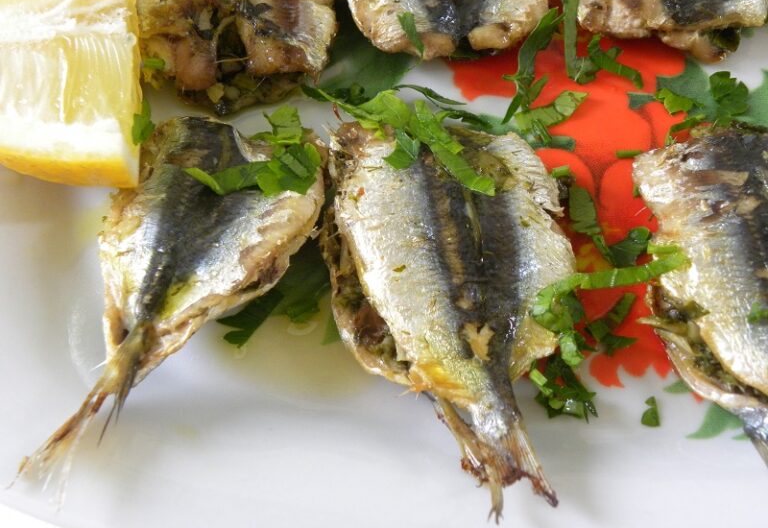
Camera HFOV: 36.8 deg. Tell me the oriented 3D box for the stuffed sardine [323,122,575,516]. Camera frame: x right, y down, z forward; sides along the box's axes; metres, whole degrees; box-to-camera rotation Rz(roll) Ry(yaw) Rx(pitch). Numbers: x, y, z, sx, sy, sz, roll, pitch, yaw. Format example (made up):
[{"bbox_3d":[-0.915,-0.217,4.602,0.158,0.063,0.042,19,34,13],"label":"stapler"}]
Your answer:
[{"bbox_3d":[0.019,0.009,0.301,0.065,0.025,0.115,-6,54,-5],"label":"stuffed sardine"}]

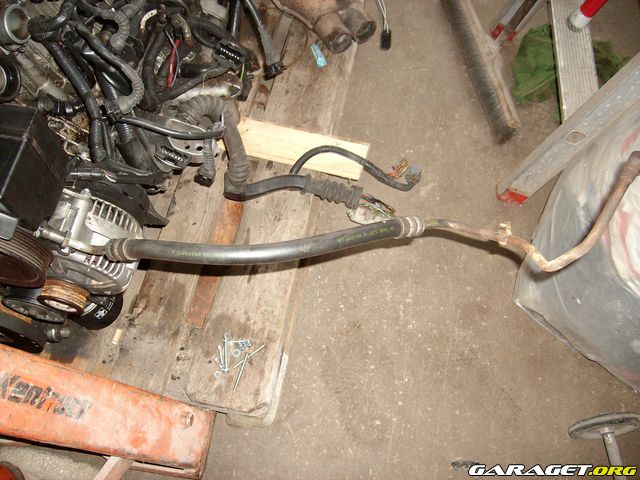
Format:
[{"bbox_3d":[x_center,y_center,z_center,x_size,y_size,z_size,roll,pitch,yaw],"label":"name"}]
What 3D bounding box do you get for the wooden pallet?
[{"bbox_3d":[-0.376,-0.248,1.501,0.800,0.144,1.200,9,63,7],"label":"wooden pallet"}]

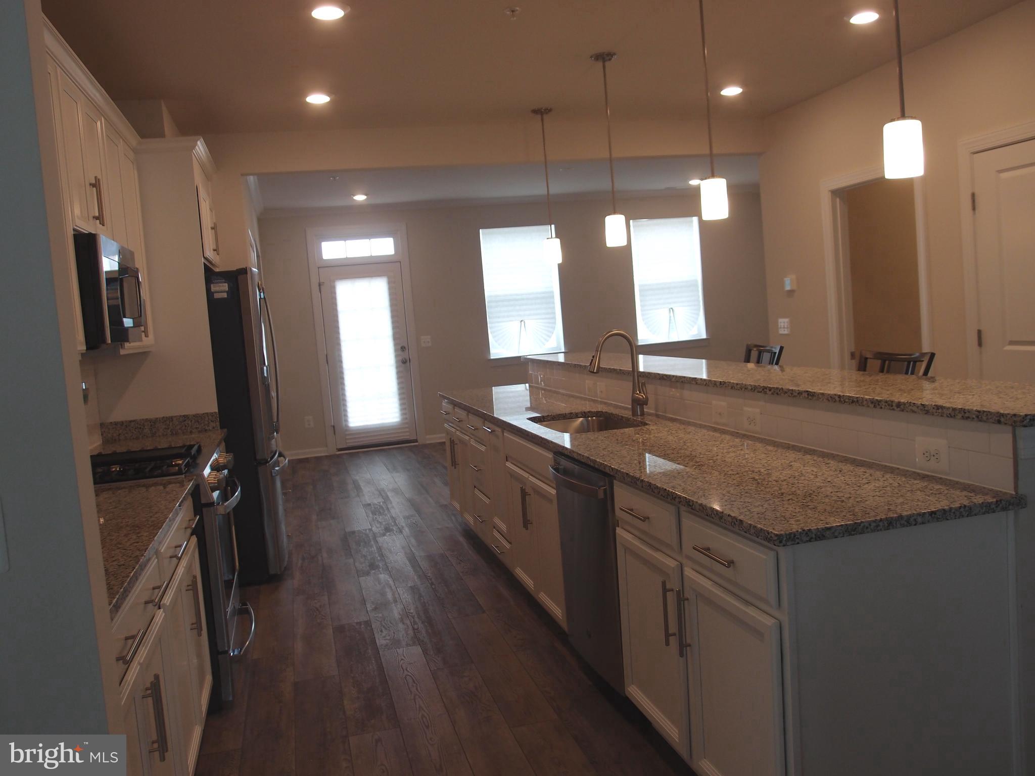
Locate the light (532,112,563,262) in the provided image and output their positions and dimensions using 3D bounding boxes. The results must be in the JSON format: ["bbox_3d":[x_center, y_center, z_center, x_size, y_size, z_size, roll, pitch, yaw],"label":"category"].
[{"bbox_3d":[0.198,-1.330,5.941,0.132,1.000,0.132,-5,5,0],"label":"light"}]

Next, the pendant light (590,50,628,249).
[{"bbox_3d":[0.495,-1.258,4.782,0.132,0.995,0.132,-6,5,-14],"label":"pendant light"}]

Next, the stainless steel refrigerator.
[{"bbox_3d":[-1.872,0.233,5.405,0.884,1.775,0.910,-6,5,-14],"label":"stainless steel refrigerator"}]

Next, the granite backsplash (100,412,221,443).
[{"bbox_3d":[-1.935,0.211,4.884,0.596,0.104,0.025,-6,5,-14],"label":"granite backsplash"}]

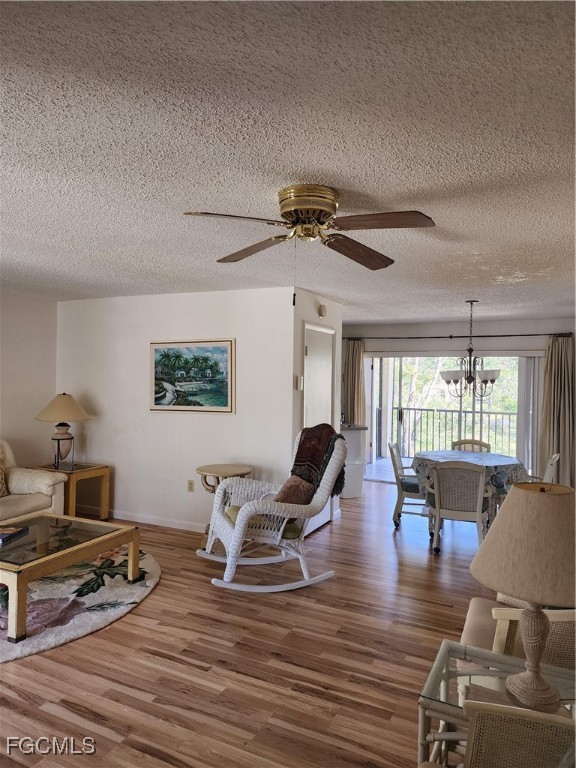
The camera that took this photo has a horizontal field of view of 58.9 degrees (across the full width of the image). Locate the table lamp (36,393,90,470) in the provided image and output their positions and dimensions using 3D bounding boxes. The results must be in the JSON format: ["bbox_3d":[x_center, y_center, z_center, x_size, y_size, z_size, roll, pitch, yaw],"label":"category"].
[{"bbox_3d":[-2.366,0.488,5.413,0.600,0.800,0.600,1,1,24],"label":"table lamp"}]

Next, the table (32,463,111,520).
[{"bbox_3d":[-2.348,1.173,5.455,0.690,0.570,0.500,1,1,24],"label":"table"}]

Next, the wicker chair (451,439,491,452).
[{"bbox_3d":[2.096,1.098,5.892,0.580,0.870,0.590,1,1,24],"label":"wicker chair"}]

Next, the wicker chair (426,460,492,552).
[{"bbox_3d":[1.611,1.104,4.739,0.570,0.860,0.590,1,1,24],"label":"wicker chair"}]

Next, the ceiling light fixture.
[{"bbox_3d":[1.944,-0.366,5.422,0.640,1.000,0.640,1,1,24],"label":"ceiling light fixture"}]

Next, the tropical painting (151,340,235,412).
[{"bbox_3d":[-0.975,-0.065,5.104,1.010,0.720,0.050,1,1,24],"label":"tropical painting"}]

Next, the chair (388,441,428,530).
[{"bbox_3d":[1.412,1.084,5.489,0.590,0.880,0.580,1,1,24],"label":"chair"}]

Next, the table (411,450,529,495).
[{"bbox_3d":[1.902,1.154,5.409,1.120,0.760,1.120,1,1,24],"label":"table"}]

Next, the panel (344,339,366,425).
[{"bbox_3d":[1.005,0.409,7.674,0.360,2.100,0.120,1,1,24],"label":"panel"}]

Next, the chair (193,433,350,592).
[{"bbox_3d":[-0.163,0.933,4.091,1.020,1.150,0.760,1,0,-8],"label":"chair"}]

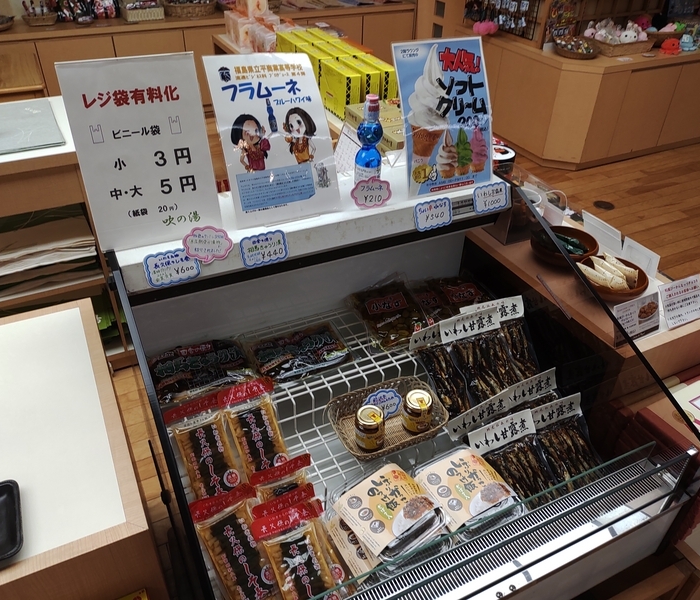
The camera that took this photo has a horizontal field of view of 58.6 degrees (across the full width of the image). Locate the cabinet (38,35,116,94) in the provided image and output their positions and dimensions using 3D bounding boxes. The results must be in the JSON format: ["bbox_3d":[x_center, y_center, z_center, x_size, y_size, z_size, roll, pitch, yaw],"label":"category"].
[{"bbox_3d":[-1.638,-1.373,3.796,0.420,0.500,0.400,-15,39,-22],"label":"cabinet"}]

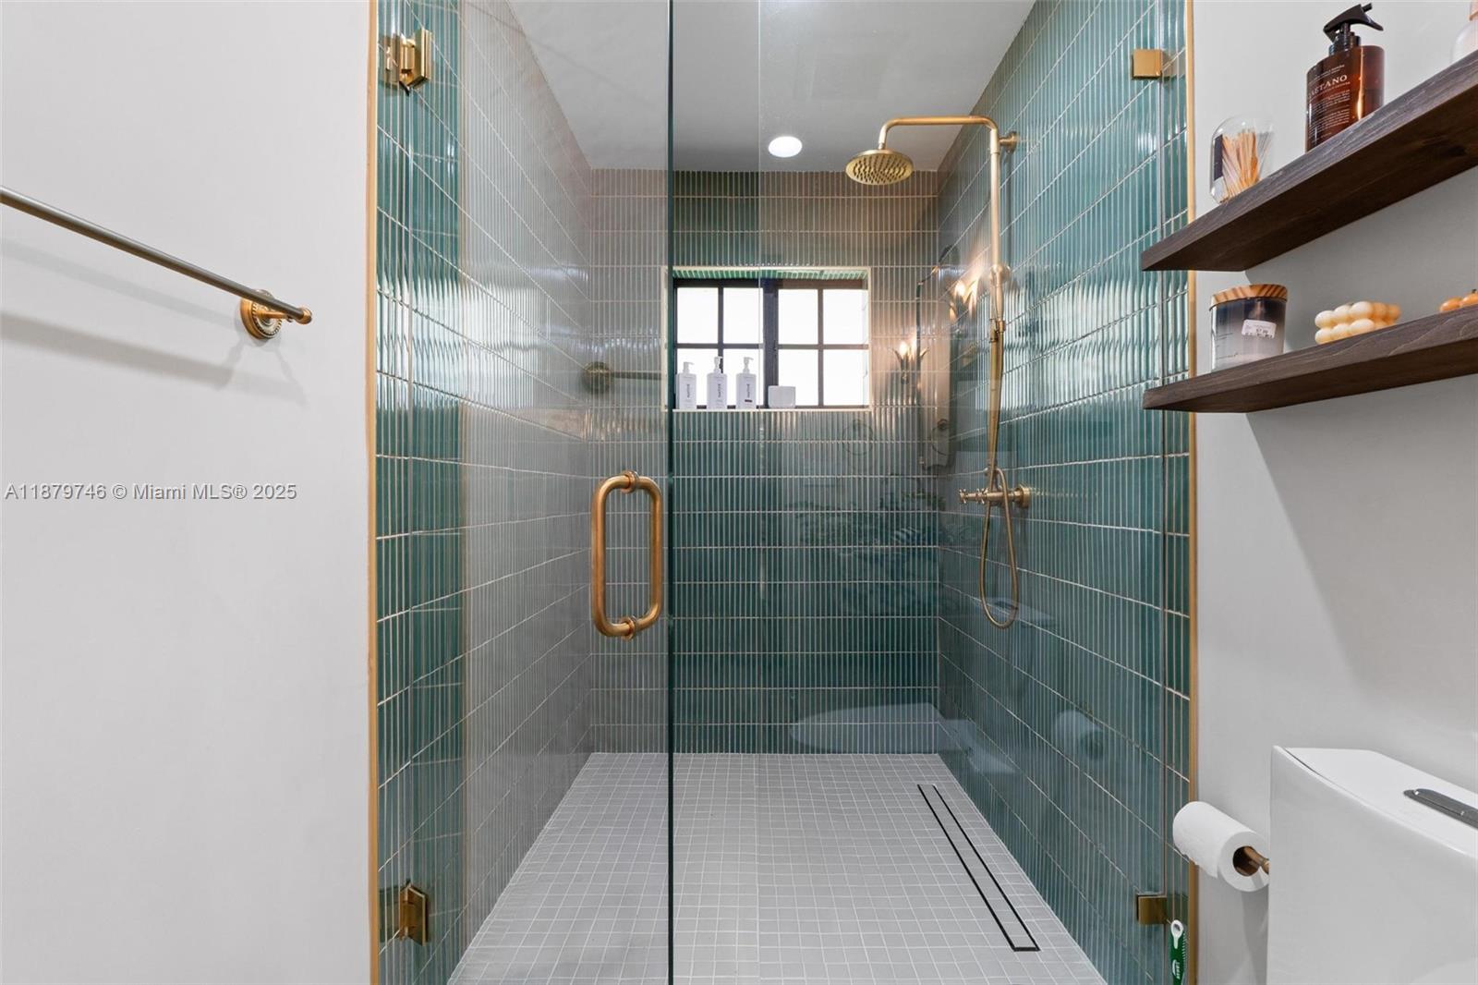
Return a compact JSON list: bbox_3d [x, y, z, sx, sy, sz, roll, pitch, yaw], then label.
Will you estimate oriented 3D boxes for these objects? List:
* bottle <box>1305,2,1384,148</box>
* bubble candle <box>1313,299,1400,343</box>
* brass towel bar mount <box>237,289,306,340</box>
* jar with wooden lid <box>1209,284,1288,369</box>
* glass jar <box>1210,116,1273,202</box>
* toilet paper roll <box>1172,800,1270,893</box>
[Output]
[{"bbox_3d":[0.704,-0.473,0.716,0.067,0.177,0.067,0,0,-30],"label":"bottle"},{"bbox_3d":[0.737,-0.195,0.734,0.062,0.062,0.062,0,0,-8],"label":"bubble candle"},{"bbox_3d":[-0.611,-0.234,0.818,0.057,0.067,0.066,0,0,1],"label":"brass towel bar mount"},{"bbox_3d":[0.700,-0.218,0.847,0.082,0.110,0.082,0,0,0],"label":"jar with wooden lid"},{"bbox_3d":[0.690,-0.447,0.848,0.068,0.128,0.068,0,0,0],"label":"glass jar"},{"bbox_3d":[0.740,0.536,0.935,0.089,0.089,0.098,0,0,1],"label":"toilet paper roll"}]

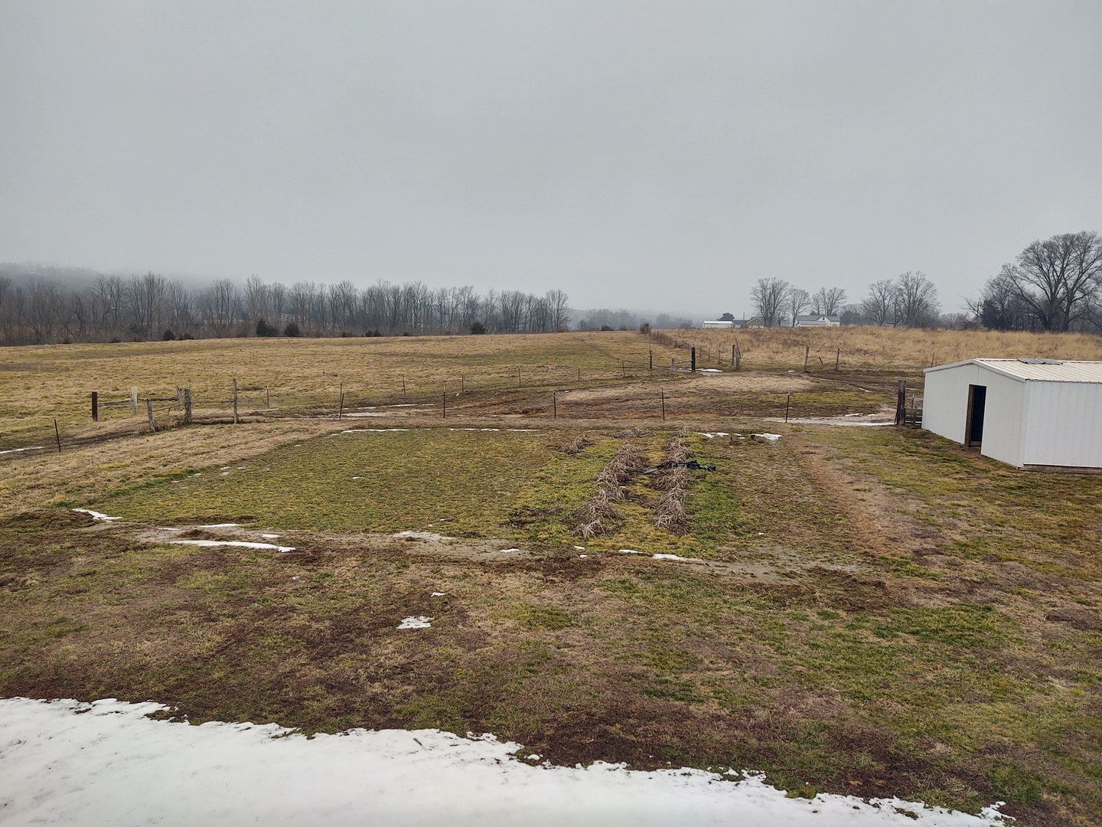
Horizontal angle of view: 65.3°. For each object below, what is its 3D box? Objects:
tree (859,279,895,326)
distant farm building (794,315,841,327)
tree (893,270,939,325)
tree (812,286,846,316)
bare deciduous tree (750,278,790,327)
[{"bbox_3d":[112.130,-37.670,295.000,12.410,16.550,11.170,0,6,0],"label":"tree"},{"bbox_3d":[99.040,-34.050,320.000,16.500,5.290,10.000,0,6,5],"label":"distant farm building"},{"bbox_3d":[123.160,-38.340,290.000,15.980,19.460,14.380,0,6,0],"label":"tree"},{"bbox_3d":[111.960,-42.500,345.000,14.170,16.930,13.460,0,6,0],"label":"tree"},{"bbox_3d":[77.750,-39.260,305.000,14.050,17.720,12.650,0,6,0],"label":"bare deciduous tree"}]

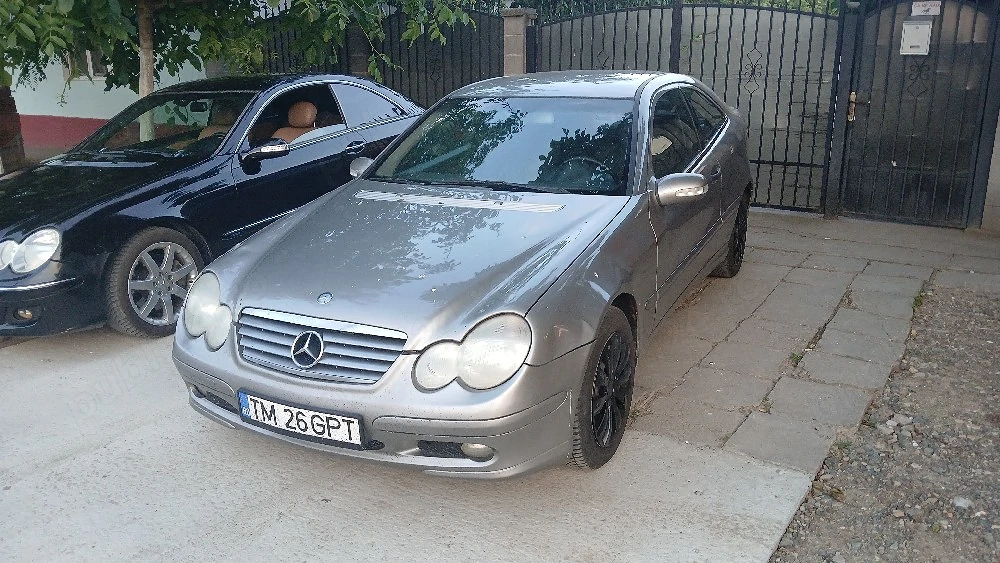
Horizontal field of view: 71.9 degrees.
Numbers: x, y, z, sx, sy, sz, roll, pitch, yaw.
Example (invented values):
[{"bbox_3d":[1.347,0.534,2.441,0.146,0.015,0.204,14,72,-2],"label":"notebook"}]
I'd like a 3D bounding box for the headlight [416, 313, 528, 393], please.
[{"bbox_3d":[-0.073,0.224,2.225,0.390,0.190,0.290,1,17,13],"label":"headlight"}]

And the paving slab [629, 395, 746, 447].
[{"bbox_3d":[0.822,0.640,3.021,0.400,0.050,0.400,10,21,34],"label":"paving slab"}]

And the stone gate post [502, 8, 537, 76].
[{"bbox_3d":[0.200,-2.020,8.120,0.310,2.200,0.310,7,15,27],"label":"stone gate post"}]

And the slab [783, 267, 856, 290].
[{"bbox_3d":[2.296,-0.004,4.934,0.420,0.050,0.410,9,20,33],"label":"slab"}]

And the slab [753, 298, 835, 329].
[{"bbox_3d":[1.847,0.209,4.312,0.410,0.050,0.400,10,21,34],"label":"slab"}]

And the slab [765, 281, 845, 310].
[{"bbox_3d":[2.074,0.103,4.629,0.410,0.050,0.400,10,21,34],"label":"slab"}]

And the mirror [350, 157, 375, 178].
[{"bbox_3d":[-0.735,-0.602,3.874,0.235,0.150,0.155,7,19,26],"label":"mirror"}]

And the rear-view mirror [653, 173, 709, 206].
[{"bbox_3d":[0.815,-0.412,3.097,0.235,0.150,0.155,7,19,26],"label":"rear-view mirror"}]

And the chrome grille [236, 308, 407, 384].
[{"bbox_3d":[-0.637,0.210,2.312,0.710,0.200,0.150,7,19,26],"label":"chrome grille"}]

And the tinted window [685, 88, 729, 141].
[{"bbox_3d":[1.311,-1.077,4.403,0.060,0.307,0.970,-13,9,32],"label":"tinted window"}]

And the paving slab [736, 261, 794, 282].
[{"bbox_3d":[1.937,-0.055,5.155,0.410,0.050,0.400,10,21,34],"label":"paving slab"}]

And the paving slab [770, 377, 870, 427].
[{"bbox_3d":[1.451,0.573,3.167,0.400,0.050,0.410,9,20,33],"label":"paving slab"}]

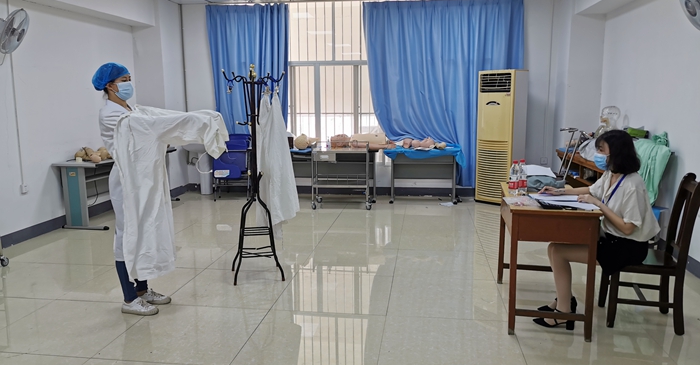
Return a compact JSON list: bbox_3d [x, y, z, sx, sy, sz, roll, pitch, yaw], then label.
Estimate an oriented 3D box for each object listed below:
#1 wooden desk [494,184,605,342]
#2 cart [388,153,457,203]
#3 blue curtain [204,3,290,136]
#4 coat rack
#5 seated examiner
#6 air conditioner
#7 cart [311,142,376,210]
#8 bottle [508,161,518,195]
[{"bbox_3d":[1.289,0.475,3.666,0.485,0.770,1.030,2,9,13],"label":"wooden desk"},{"bbox_3d":[1.003,-0.107,7.527,0.970,0.740,0.500,1,9,8],"label":"cart"},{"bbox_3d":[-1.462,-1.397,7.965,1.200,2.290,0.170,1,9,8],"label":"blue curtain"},{"bbox_3d":[-0.762,-0.079,4.329,0.460,1.690,0.460,-2,9,-11],"label":"coat rack"},{"bbox_3d":[1.561,0.280,3.469,0.770,1.210,0.500,2,9,18],"label":"seated examiner"},{"bbox_3d":[2.030,-0.593,7.299,0.528,1.754,0.336,8,12,44],"label":"air conditioner"},{"bbox_3d":[-0.082,-0.106,7.212,0.740,0.850,0.510,0,9,5],"label":"cart"},{"bbox_3d":[1.115,-0.037,3.709,0.066,0.230,0.066,1,9,8],"label":"bottle"}]

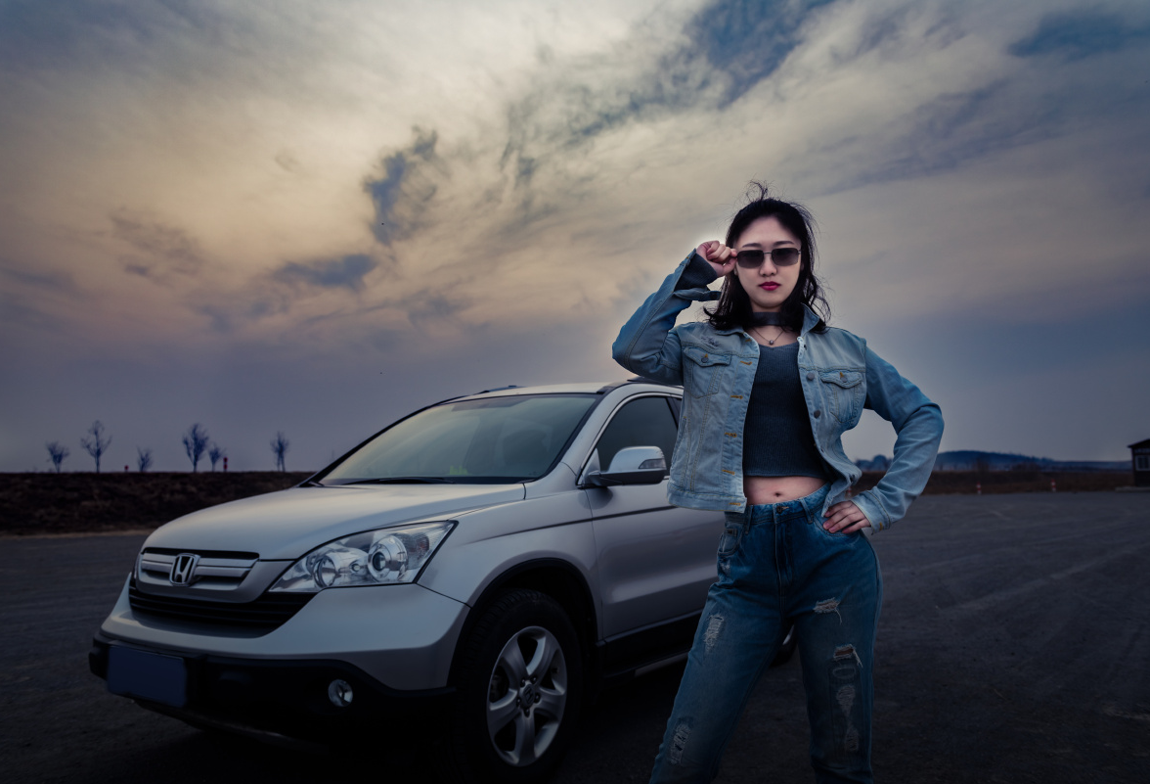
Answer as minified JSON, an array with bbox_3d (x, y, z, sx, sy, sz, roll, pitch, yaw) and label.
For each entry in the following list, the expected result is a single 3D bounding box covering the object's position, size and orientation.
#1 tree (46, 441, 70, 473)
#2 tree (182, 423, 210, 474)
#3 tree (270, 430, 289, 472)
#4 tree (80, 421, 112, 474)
[{"bbox_3d":[-40.236,5.044,66.000,1.903,2.474,1.808,0,-5,0],"label":"tree"},{"bbox_3d":[-29.055,4.293,65.000,2.024,3.786,1.923,0,-5,0],"label":"tree"},{"bbox_3d":[-22.935,4.663,66.000,1.485,3.236,1.410,0,-5,0],"label":"tree"},{"bbox_3d":[-36.684,4.218,65.000,2.362,3.936,2.244,0,-5,0],"label":"tree"}]

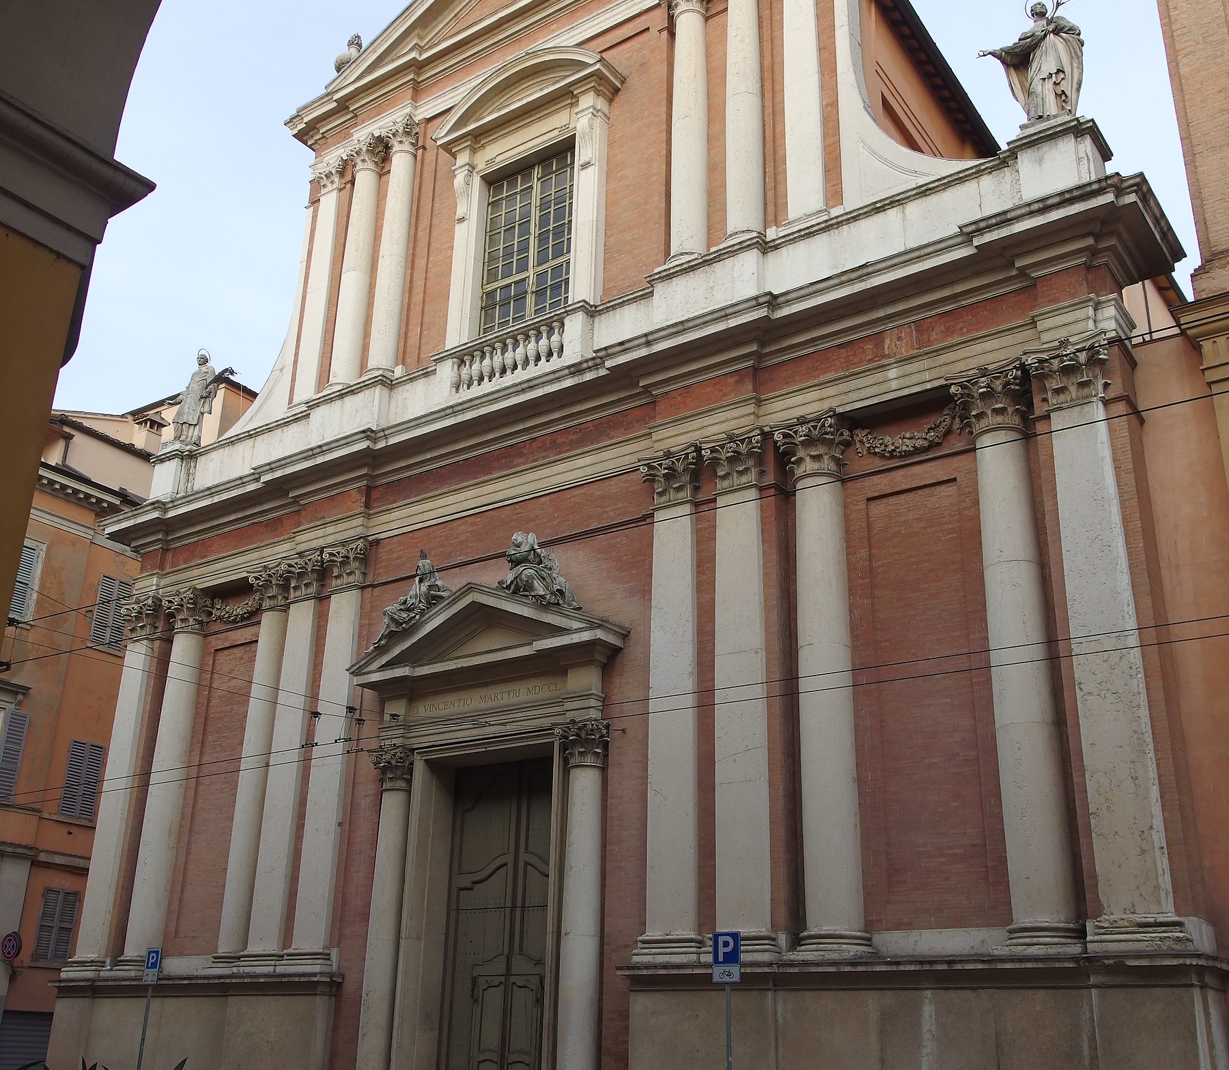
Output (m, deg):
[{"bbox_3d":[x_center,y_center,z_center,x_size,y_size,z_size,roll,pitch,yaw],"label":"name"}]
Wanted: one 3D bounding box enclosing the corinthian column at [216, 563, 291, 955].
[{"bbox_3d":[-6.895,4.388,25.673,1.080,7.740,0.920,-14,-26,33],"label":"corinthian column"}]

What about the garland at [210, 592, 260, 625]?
[{"bbox_3d":[-7.961,1.546,27.769,1.530,0.620,0.290,-14,-26,33],"label":"garland"}]

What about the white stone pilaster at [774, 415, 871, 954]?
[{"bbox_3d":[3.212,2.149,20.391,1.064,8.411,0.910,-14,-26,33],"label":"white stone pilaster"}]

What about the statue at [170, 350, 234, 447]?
[{"bbox_3d":[-10.607,-3.540,33.721,1.120,2.639,0.875,-14,-26,33],"label":"statue"}]

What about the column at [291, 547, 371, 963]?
[{"bbox_3d":[-5.482,4.075,25.590,1.220,8.270,0.360,-14,-26,34],"label":"column"}]

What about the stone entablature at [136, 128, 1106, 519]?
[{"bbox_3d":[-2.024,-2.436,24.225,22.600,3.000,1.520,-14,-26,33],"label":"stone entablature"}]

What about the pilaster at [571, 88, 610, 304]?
[{"bbox_3d":[-0.532,-6.759,26.311,0.590,4.820,0.420,-14,-26,34],"label":"pilaster"}]

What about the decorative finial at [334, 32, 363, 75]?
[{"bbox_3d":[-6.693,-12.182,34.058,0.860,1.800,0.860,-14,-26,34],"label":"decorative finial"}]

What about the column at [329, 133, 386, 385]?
[{"bbox_3d":[-5.657,-5.819,29.012,0.860,6.450,0.800,-14,-26,33],"label":"column"}]

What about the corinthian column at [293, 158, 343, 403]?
[{"bbox_3d":[-6.986,-5.977,31.362,1.000,6.530,0.320,-14,-26,34],"label":"corinthian column"}]

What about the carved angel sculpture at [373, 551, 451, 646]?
[{"bbox_3d":[-3.548,1.204,23.500,1.720,1.530,0.650,-14,-26,33],"label":"carved angel sculpture"}]

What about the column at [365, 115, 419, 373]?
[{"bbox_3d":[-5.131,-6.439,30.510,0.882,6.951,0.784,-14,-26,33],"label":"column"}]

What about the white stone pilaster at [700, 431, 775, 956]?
[{"bbox_3d":[1.900,2.292,20.540,1.220,8.350,0.360,-14,-26,34],"label":"white stone pilaster"}]

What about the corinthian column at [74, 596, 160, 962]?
[{"bbox_3d":[-10.363,5.058,27.605,1.120,7.760,0.420,-14,-26,33],"label":"corinthian column"}]

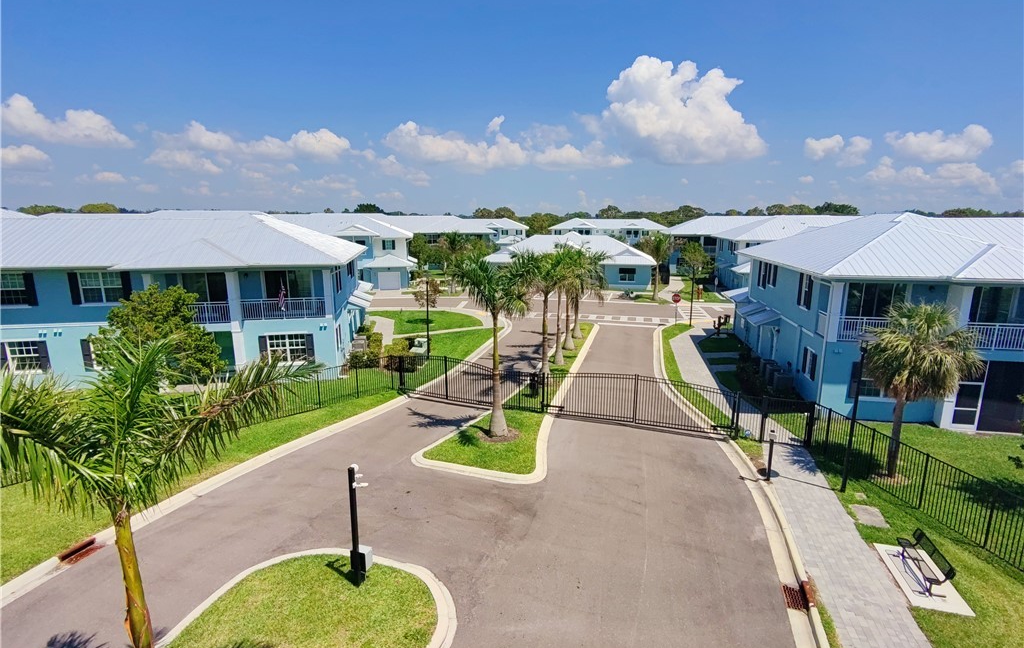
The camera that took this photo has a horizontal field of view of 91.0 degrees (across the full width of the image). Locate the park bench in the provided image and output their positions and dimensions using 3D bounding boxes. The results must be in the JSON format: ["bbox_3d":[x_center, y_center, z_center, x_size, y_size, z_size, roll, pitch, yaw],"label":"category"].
[{"bbox_3d":[10.282,5.960,12.602,0.630,0.830,1.740,3,12,17],"label":"park bench"}]

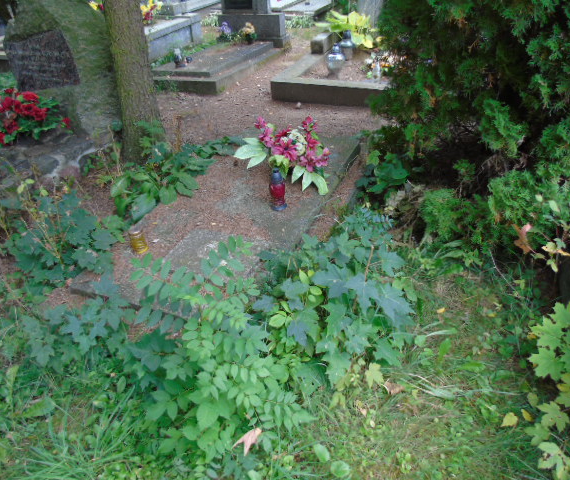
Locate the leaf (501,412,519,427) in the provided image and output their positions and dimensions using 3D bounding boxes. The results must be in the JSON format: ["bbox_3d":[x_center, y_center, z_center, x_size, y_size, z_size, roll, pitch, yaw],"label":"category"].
[{"bbox_3d":[0.785,0.627,1.610,0.060,0.015,0.055,8,36,16],"label":"leaf"}]

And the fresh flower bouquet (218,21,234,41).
[{"bbox_3d":[-0.818,-2.824,6.293,0.180,0.240,0.180,12,37,22],"label":"fresh flower bouquet"}]

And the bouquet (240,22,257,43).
[{"bbox_3d":[-0.482,-2.732,6.127,0.190,0.240,0.190,-2,34,2],"label":"bouquet"}]

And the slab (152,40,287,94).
[{"bbox_3d":[-0.835,-2.175,5.755,0.940,0.250,1.580,12,37,22],"label":"slab"}]

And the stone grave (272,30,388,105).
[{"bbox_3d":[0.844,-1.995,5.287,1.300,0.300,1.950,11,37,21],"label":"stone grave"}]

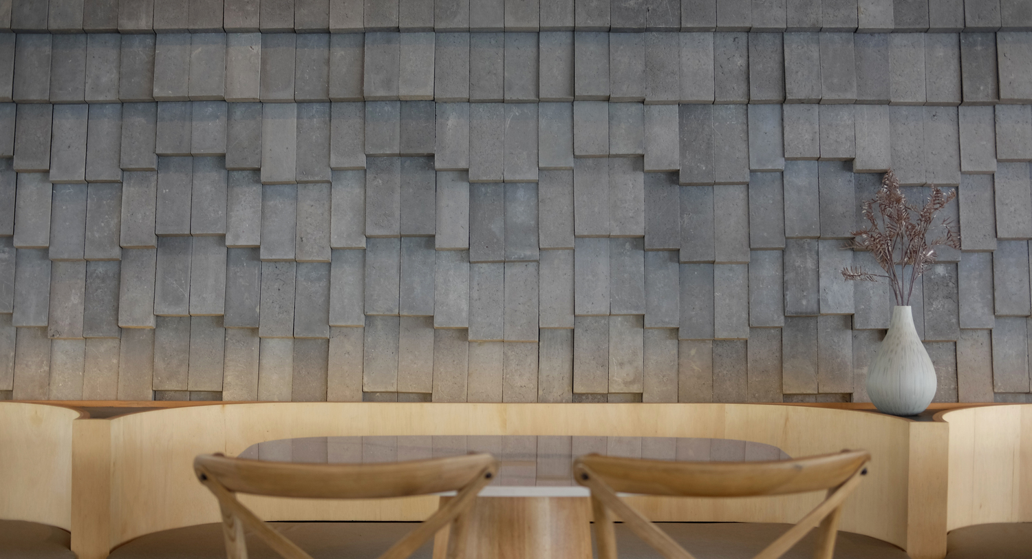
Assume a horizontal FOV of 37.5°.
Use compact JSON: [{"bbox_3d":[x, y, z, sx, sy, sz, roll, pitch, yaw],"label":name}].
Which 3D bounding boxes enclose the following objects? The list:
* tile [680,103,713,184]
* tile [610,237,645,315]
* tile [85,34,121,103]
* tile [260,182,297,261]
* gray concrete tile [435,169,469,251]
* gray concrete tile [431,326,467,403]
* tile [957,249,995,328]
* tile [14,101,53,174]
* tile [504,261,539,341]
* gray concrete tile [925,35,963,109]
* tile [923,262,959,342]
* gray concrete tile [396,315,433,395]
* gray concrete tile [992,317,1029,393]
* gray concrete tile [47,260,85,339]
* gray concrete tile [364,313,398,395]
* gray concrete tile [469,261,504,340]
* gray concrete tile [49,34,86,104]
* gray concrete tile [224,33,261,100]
[{"bbox_3d":[0.514,-0.394,4.358,0.099,0.230,0.043,0,-7,1],"label":"tile"},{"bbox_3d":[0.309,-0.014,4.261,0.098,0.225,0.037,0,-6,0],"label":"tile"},{"bbox_3d":[-1.185,-0.615,4.379,0.100,0.208,0.044,0,-8,0],"label":"tile"},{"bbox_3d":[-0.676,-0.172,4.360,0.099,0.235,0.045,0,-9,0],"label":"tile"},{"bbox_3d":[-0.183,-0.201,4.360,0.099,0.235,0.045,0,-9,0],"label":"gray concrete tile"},{"bbox_3d":[-0.184,0.246,4.284,0.097,0.220,0.050,0,-7,1],"label":"gray concrete tile"},{"bbox_3d":[1.283,0.026,4.261,0.099,0.225,0.037,0,-6,0],"label":"tile"},{"bbox_3d":[-1.320,-0.394,4.177,0.095,0.196,0.043,0,-9,0],"label":"tile"},{"bbox_3d":[0.016,0.066,4.384,0.100,0.222,0.044,0,-6,0],"label":"tile"},{"bbox_3d":[1.186,-0.585,4.237,0.098,0.199,0.050,0,-7,1],"label":"gray concrete tile"},{"bbox_3d":[1.163,0.065,4.189,0.095,0.215,0.043,0,-9,0],"label":"tile"},{"bbox_3d":[-0.287,0.208,4.371,0.099,0.240,0.042,0,-9,0],"label":"gray concrete tile"},{"bbox_3d":[1.415,0.205,4.371,0.099,0.240,0.042,0,-9,0],"label":"gray concrete tile"},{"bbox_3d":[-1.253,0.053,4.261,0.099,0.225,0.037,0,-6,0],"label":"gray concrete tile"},{"bbox_3d":[-0.370,0.205,4.189,0.095,0.215,0.043,0,-9,0],"label":"gray concrete tile"},{"bbox_3d":[-0.084,0.057,4.366,0.099,0.240,0.042,0,-9,0],"label":"gray concrete tile"},{"bbox_3d":[-1.276,-0.606,4.358,0.099,0.205,0.045,0,-9,0],"label":"gray concrete tile"},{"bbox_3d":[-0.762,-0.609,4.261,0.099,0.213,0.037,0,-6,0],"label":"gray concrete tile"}]

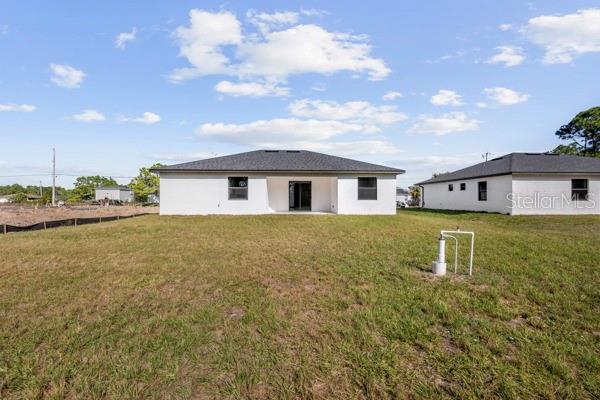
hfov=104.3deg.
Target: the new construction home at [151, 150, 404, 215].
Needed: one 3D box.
[{"bbox_3d":[-1.470,-1.790,22.200,17.050,5.680,13.200,0,0,0],"label":"new construction home"}]

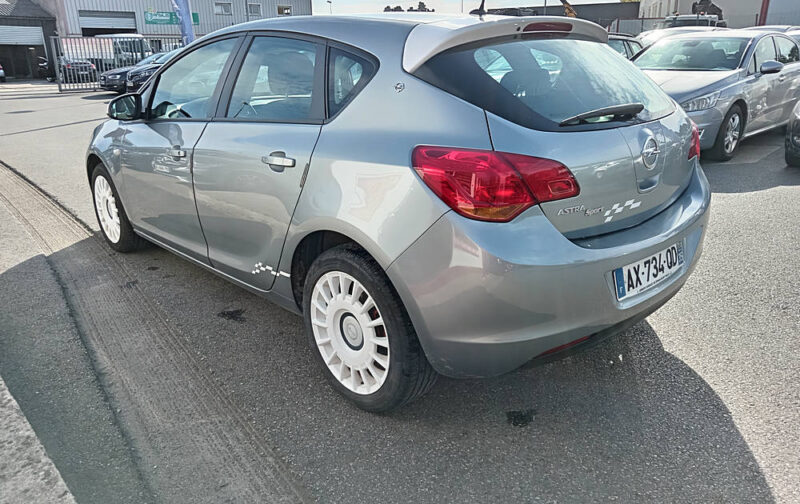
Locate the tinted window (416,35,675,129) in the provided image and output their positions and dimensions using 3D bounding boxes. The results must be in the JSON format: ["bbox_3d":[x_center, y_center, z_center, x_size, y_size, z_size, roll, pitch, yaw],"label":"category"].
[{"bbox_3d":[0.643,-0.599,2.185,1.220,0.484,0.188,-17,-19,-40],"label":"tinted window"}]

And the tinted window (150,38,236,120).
[{"bbox_3d":[-1.070,-0.857,2.905,0.060,0.410,0.770,12,4,-45],"label":"tinted window"}]

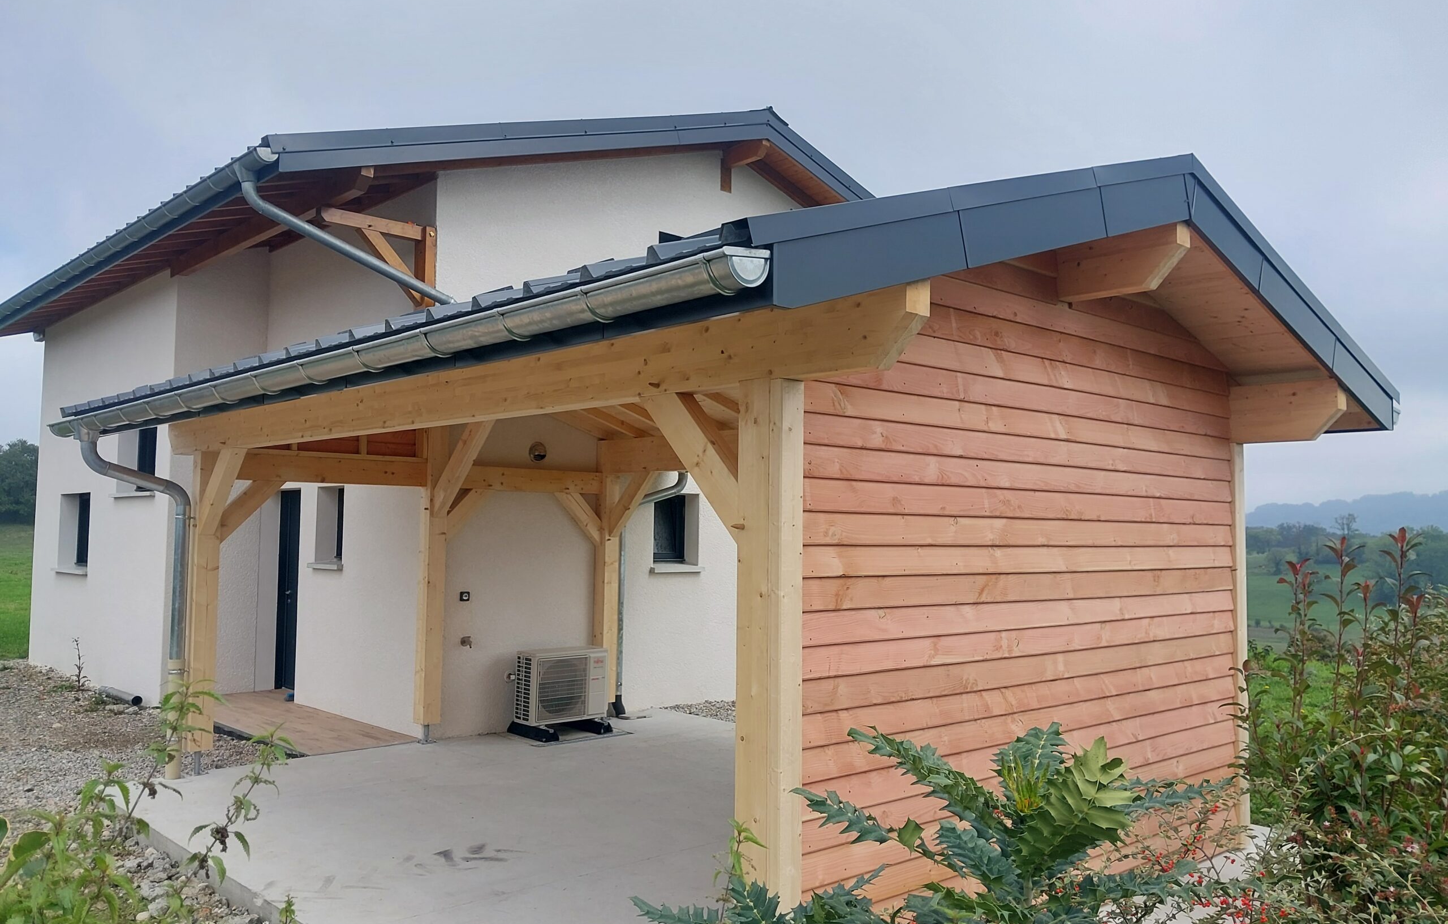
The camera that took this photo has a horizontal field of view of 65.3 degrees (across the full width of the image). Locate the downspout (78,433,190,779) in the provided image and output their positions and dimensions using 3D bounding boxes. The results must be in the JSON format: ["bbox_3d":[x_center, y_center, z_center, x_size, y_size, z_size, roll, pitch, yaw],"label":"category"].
[{"bbox_3d":[-4.003,0.985,7.647,0.730,2.376,0.107,4,-5,-42],"label":"downspout"}]

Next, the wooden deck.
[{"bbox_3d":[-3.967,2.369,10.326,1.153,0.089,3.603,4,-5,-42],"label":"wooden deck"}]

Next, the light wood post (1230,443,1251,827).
[{"bbox_3d":[2.701,0.950,6.061,0.142,2.097,0.151,4,-5,-42],"label":"light wood post"}]

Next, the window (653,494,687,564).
[{"bbox_3d":[-0.612,0.691,11.572,0.587,0.708,0.107,4,-5,-42],"label":"window"}]

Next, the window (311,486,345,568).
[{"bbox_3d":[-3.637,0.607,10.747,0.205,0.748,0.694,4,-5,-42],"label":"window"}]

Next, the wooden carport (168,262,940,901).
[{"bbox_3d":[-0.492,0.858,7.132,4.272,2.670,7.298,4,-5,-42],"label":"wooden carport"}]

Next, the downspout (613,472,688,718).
[{"bbox_3d":[-0.695,1.222,10.800,0.837,2.367,0.107,4,-5,-42],"label":"downspout"}]

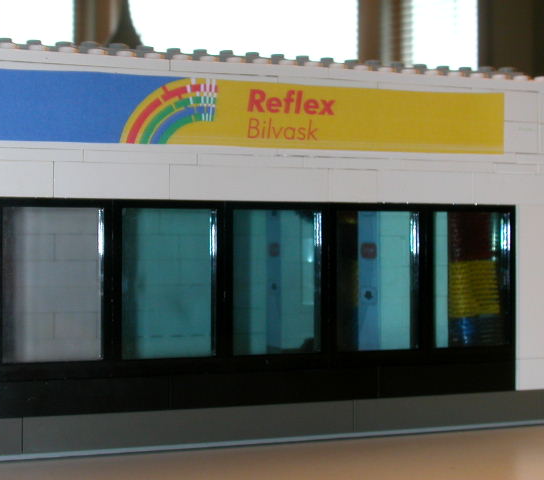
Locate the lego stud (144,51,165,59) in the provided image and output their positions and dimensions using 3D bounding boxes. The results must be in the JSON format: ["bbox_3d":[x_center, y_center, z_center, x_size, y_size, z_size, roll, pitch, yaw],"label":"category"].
[{"bbox_3d":[-0.033,-0.051,0.327,0.005,0.002,0.005,0,0,-22],"label":"lego stud"}]

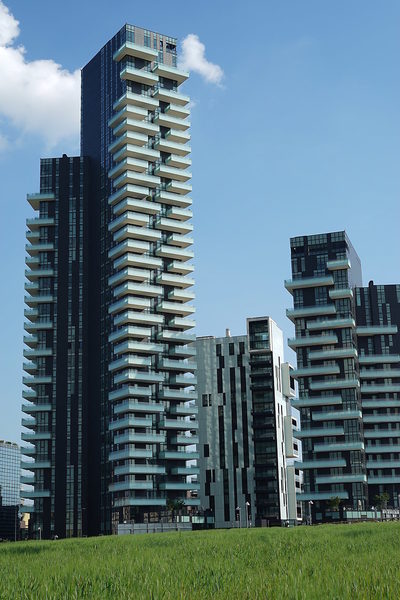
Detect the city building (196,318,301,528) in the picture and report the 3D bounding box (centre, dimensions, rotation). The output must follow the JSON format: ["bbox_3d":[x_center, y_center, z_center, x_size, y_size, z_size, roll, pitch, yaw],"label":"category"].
[{"bbox_3d":[13.821,36.043,253.940,22.500,56.618,29.000,-5,-15,12],"label":"city building"}]

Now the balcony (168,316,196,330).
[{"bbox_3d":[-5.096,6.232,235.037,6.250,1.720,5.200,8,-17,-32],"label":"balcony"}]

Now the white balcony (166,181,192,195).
[{"bbox_3d":[-5.290,-28.010,230.170,5.740,1.570,3.400,8,-18,-32],"label":"white balcony"}]

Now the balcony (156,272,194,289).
[{"bbox_3d":[-6.040,-4.540,222.990,9.100,1.570,3.400,8,-18,-32],"label":"balcony"}]

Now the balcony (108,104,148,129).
[{"bbox_3d":[-18.319,-46.340,234.058,5.907,1.775,10.083,7,-17,-31],"label":"balcony"}]

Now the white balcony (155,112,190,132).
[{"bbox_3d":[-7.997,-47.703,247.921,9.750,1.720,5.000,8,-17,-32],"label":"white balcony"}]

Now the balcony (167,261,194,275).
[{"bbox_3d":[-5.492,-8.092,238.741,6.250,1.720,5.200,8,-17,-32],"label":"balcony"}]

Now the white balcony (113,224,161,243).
[{"bbox_3d":[-15.050,-15.320,222.350,9.210,1.570,7.040,8,-18,-32],"label":"white balcony"}]

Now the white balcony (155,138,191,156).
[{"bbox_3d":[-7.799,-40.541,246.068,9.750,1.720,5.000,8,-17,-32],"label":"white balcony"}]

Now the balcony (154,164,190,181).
[{"bbox_3d":[-6.800,-31.590,230.190,9.100,1.570,3.400,8,-18,-32],"label":"balcony"}]

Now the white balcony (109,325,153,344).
[{"bbox_3d":[-17.612,8.849,229.039,6.250,1.720,10.200,8,-17,-32],"label":"white balcony"}]

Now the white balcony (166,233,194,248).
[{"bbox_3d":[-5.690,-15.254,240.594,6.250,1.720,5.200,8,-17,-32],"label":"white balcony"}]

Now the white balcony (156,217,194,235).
[{"bbox_3d":[-6.420,-18.060,226.590,9.100,1.570,3.400,8,-18,-32],"label":"white balcony"}]

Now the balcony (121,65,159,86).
[{"bbox_3d":[-16.161,-59.748,244.820,9.800,1.720,3.400,8,-17,-32],"label":"balcony"}]

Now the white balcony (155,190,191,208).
[{"bbox_3d":[-6.610,-24.820,228.390,9.100,1.570,3.400,8,-18,-32],"label":"white balcony"}]

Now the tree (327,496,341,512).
[{"bbox_3d":[30.371,46.577,207.749,3.060,4.080,3.060,-6,-15,17],"label":"tree"}]

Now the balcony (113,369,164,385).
[{"bbox_3d":[-14.090,18.490,213.350,9.210,1.570,7.040,8,-18,-32],"label":"balcony"}]

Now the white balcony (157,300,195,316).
[{"bbox_3d":[-5.850,2.220,221.190,9.100,1.570,3.400,8,-18,-32],"label":"white balcony"}]

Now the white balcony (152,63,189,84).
[{"bbox_3d":[-8.260,-58.340,238.440,9.100,1.570,5.950,8,-18,-32],"label":"white balcony"}]

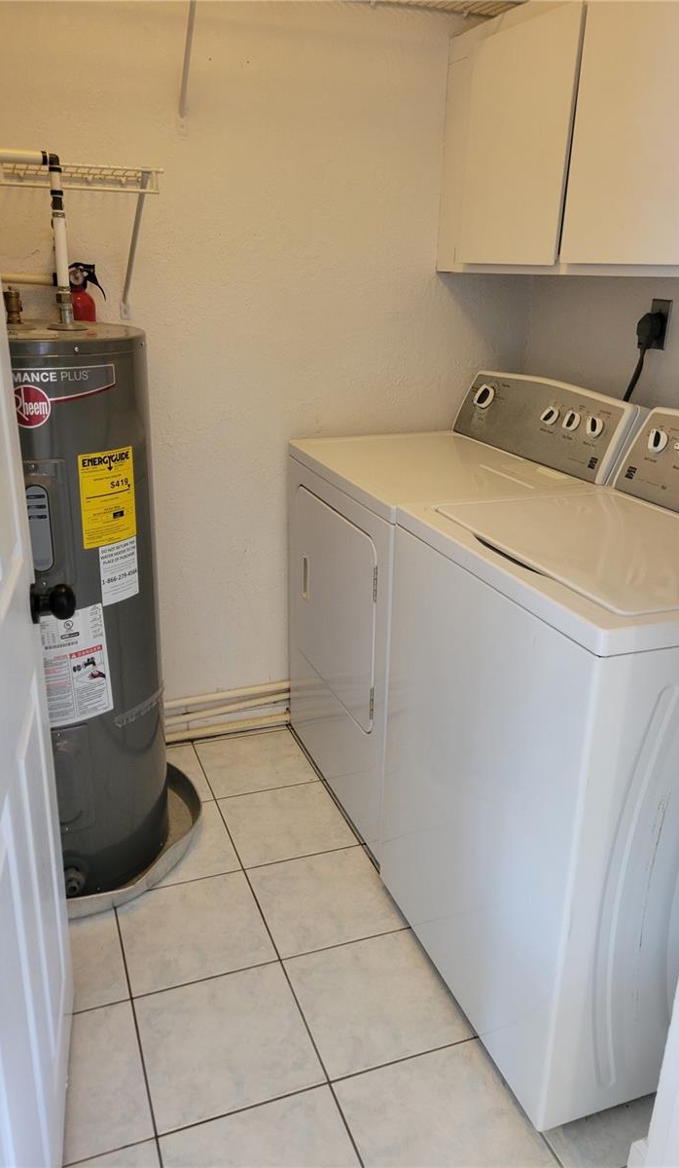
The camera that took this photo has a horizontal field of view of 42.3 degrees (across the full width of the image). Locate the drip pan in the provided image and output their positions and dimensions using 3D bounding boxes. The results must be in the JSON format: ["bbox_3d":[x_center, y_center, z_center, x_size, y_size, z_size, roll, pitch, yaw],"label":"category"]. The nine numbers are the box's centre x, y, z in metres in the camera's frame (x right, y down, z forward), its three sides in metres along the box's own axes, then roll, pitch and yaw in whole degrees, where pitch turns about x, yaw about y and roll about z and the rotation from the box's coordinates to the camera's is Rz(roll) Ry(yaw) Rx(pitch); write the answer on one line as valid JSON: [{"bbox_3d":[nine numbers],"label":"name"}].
[{"bbox_3d":[-0.687,0.603,2.214,0.656,0.060,0.656,-6,22,-19],"label":"drip pan"}]

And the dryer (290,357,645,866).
[{"bbox_3d":[0.305,0.016,2.351,0.703,1.100,0.737,-6,22,-19],"label":"dryer"}]

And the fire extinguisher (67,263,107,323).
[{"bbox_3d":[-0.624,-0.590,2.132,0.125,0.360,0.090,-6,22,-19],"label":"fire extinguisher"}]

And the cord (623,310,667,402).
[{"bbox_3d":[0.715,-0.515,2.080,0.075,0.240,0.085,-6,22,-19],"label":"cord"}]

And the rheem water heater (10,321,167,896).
[{"bbox_3d":[-0.708,0.052,2.008,0.584,1.225,0.584,-8,22,-24],"label":"rheem water heater"}]

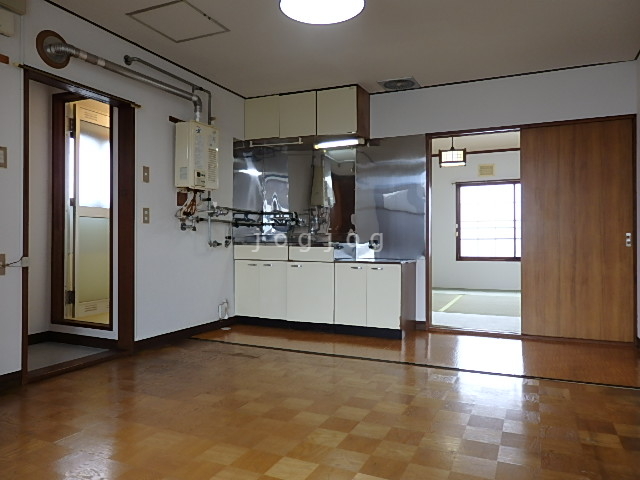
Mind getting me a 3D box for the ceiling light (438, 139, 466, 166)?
[{"bbox_3d":[1.756,-1.172,6.111,0.350,0.420,0.350,0,0,24],"label":"ceiling light"}]

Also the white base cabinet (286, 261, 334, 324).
[{"bbox_3d":[0.021,0.471,4.415,0.475,0.545,0.517,0,0,24],"label":"white base cabinet"}]

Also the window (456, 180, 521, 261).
[{"bbox_3d":[3.033,-0.292,7.196,1.750,1.265,0.100,0,0,24],"label":"window"}]

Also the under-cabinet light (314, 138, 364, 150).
[{"bbox_3d":[0.189,-0.936,4.490,0.530,0.070,0.090,0,0,24],"label":"under-cabinet light"}]

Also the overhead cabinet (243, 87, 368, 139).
[{"bbox_3d":[-0.131,-1.190,4.574,1.195,0.435,0.359,0,0,24],"label":"overhead cabinet"}]

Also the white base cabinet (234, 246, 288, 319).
[{"bbox_3d":[-0.458,0.404,4.674,0.605,0.710,0.530,0,0,24],"label":"white base cabinet"}]

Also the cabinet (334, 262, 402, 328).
[{"bbox_3d":[0.512,0.474,4.195,0.602,0.545,0.517,0,0,24],"label":"cabinet"}]

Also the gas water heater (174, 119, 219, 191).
[{"bbox_3d":[-1.022,-0.683,3.854,0.165,0.530,0.380,0,0,24],"label":"gas water heater"}]

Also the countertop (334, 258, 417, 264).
[{"bbox_3d":[0.514,0.202,4.190,0.607,0.028,0.525,0,0,24],"label":"countertop"}]

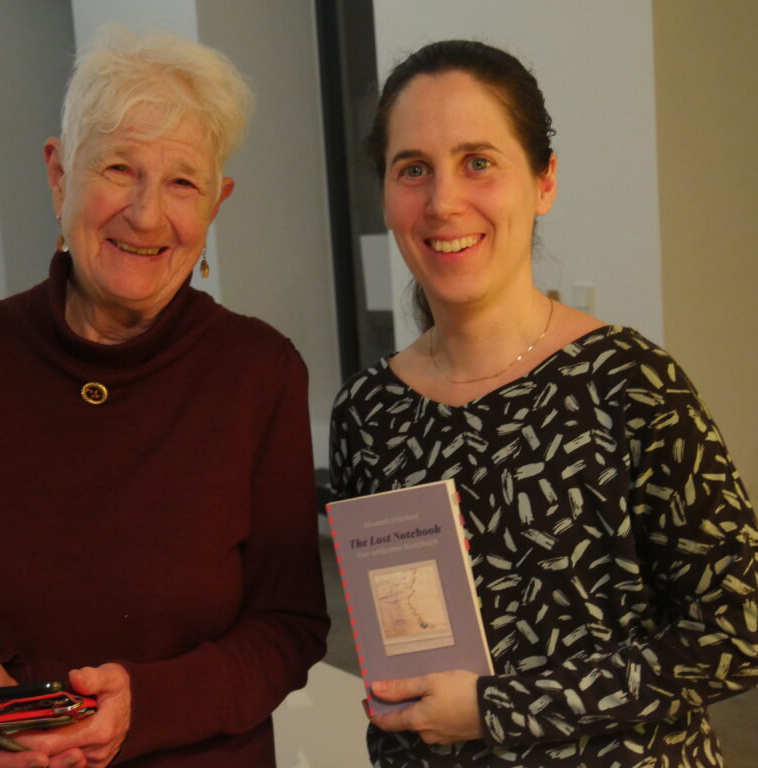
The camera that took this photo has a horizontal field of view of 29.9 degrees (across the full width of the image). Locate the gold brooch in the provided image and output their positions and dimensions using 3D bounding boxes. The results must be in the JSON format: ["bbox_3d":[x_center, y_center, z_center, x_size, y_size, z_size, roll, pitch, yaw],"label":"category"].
[{"bbox_3d":[-0.275,0.009,1.370,0.025,0.022,0.006,7,-12,0],"label":"gold brooch"}]

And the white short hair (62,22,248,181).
[{"bbox_3d":[-0.226,-0.254,1.410,0.188,0.185,0.205,12,5,-17],"label":"white short hair"}]

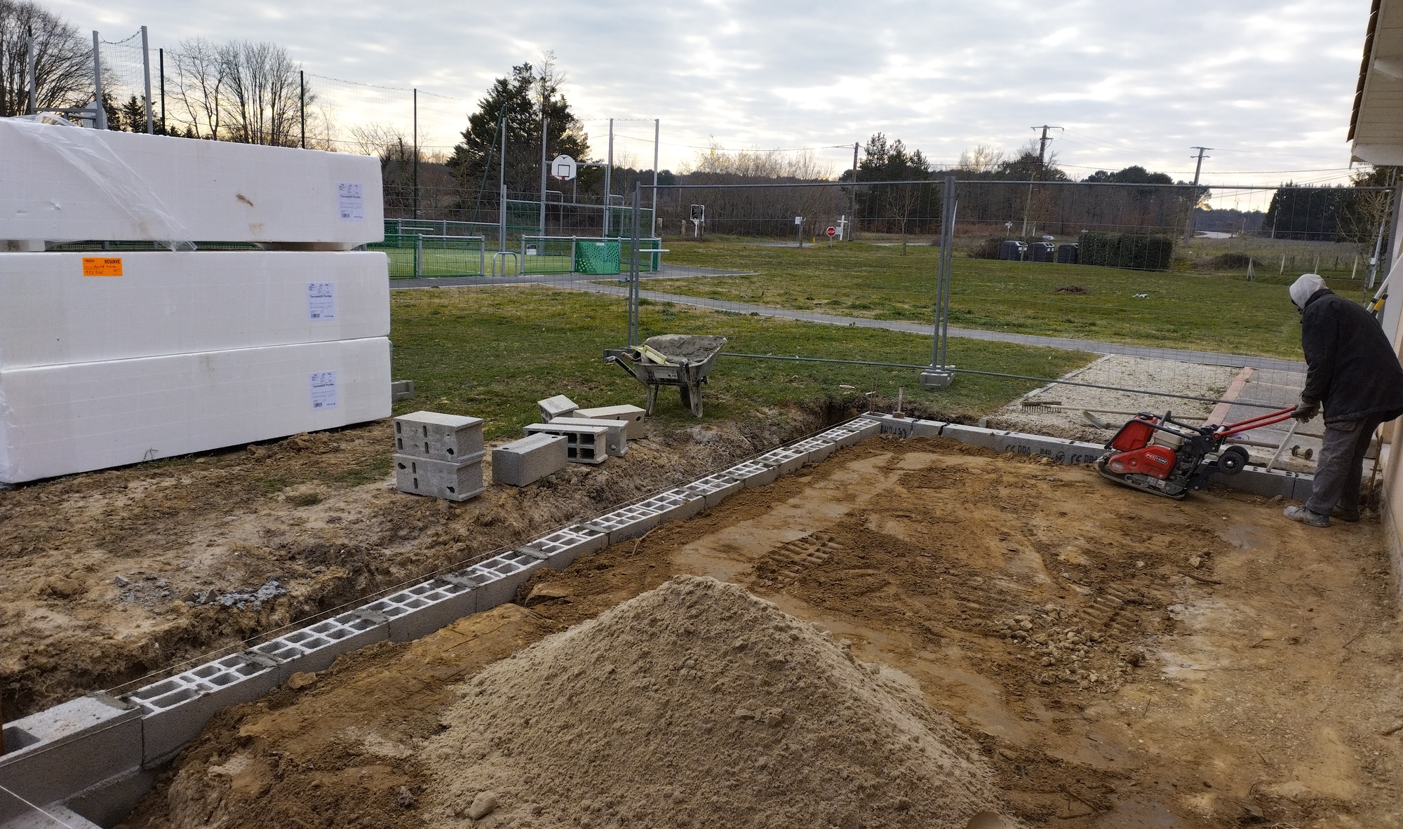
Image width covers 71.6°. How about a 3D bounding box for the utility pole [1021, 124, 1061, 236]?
[{"bbox_3d":[25.030,-16.511,72.006,2.600,10.300,0.400,6,12,18],"label":"utility pole"}]

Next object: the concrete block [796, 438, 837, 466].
[{"bbox_3d":[0.859,0.331,7.681,0.200,0.175,0.500,10,13,30],"label":"concrete block"}]

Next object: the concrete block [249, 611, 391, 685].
[{"bbox_3d":[-1.518,0.965,3.880,0.200,0.175,0.500,10,13,30],"label":"concrete block"}]

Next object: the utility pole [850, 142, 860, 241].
[{"bbox_3d":[12.929,-18.858,82.211,0.300,8.050,0.300,5,11,8],"label":"utility pole"}]

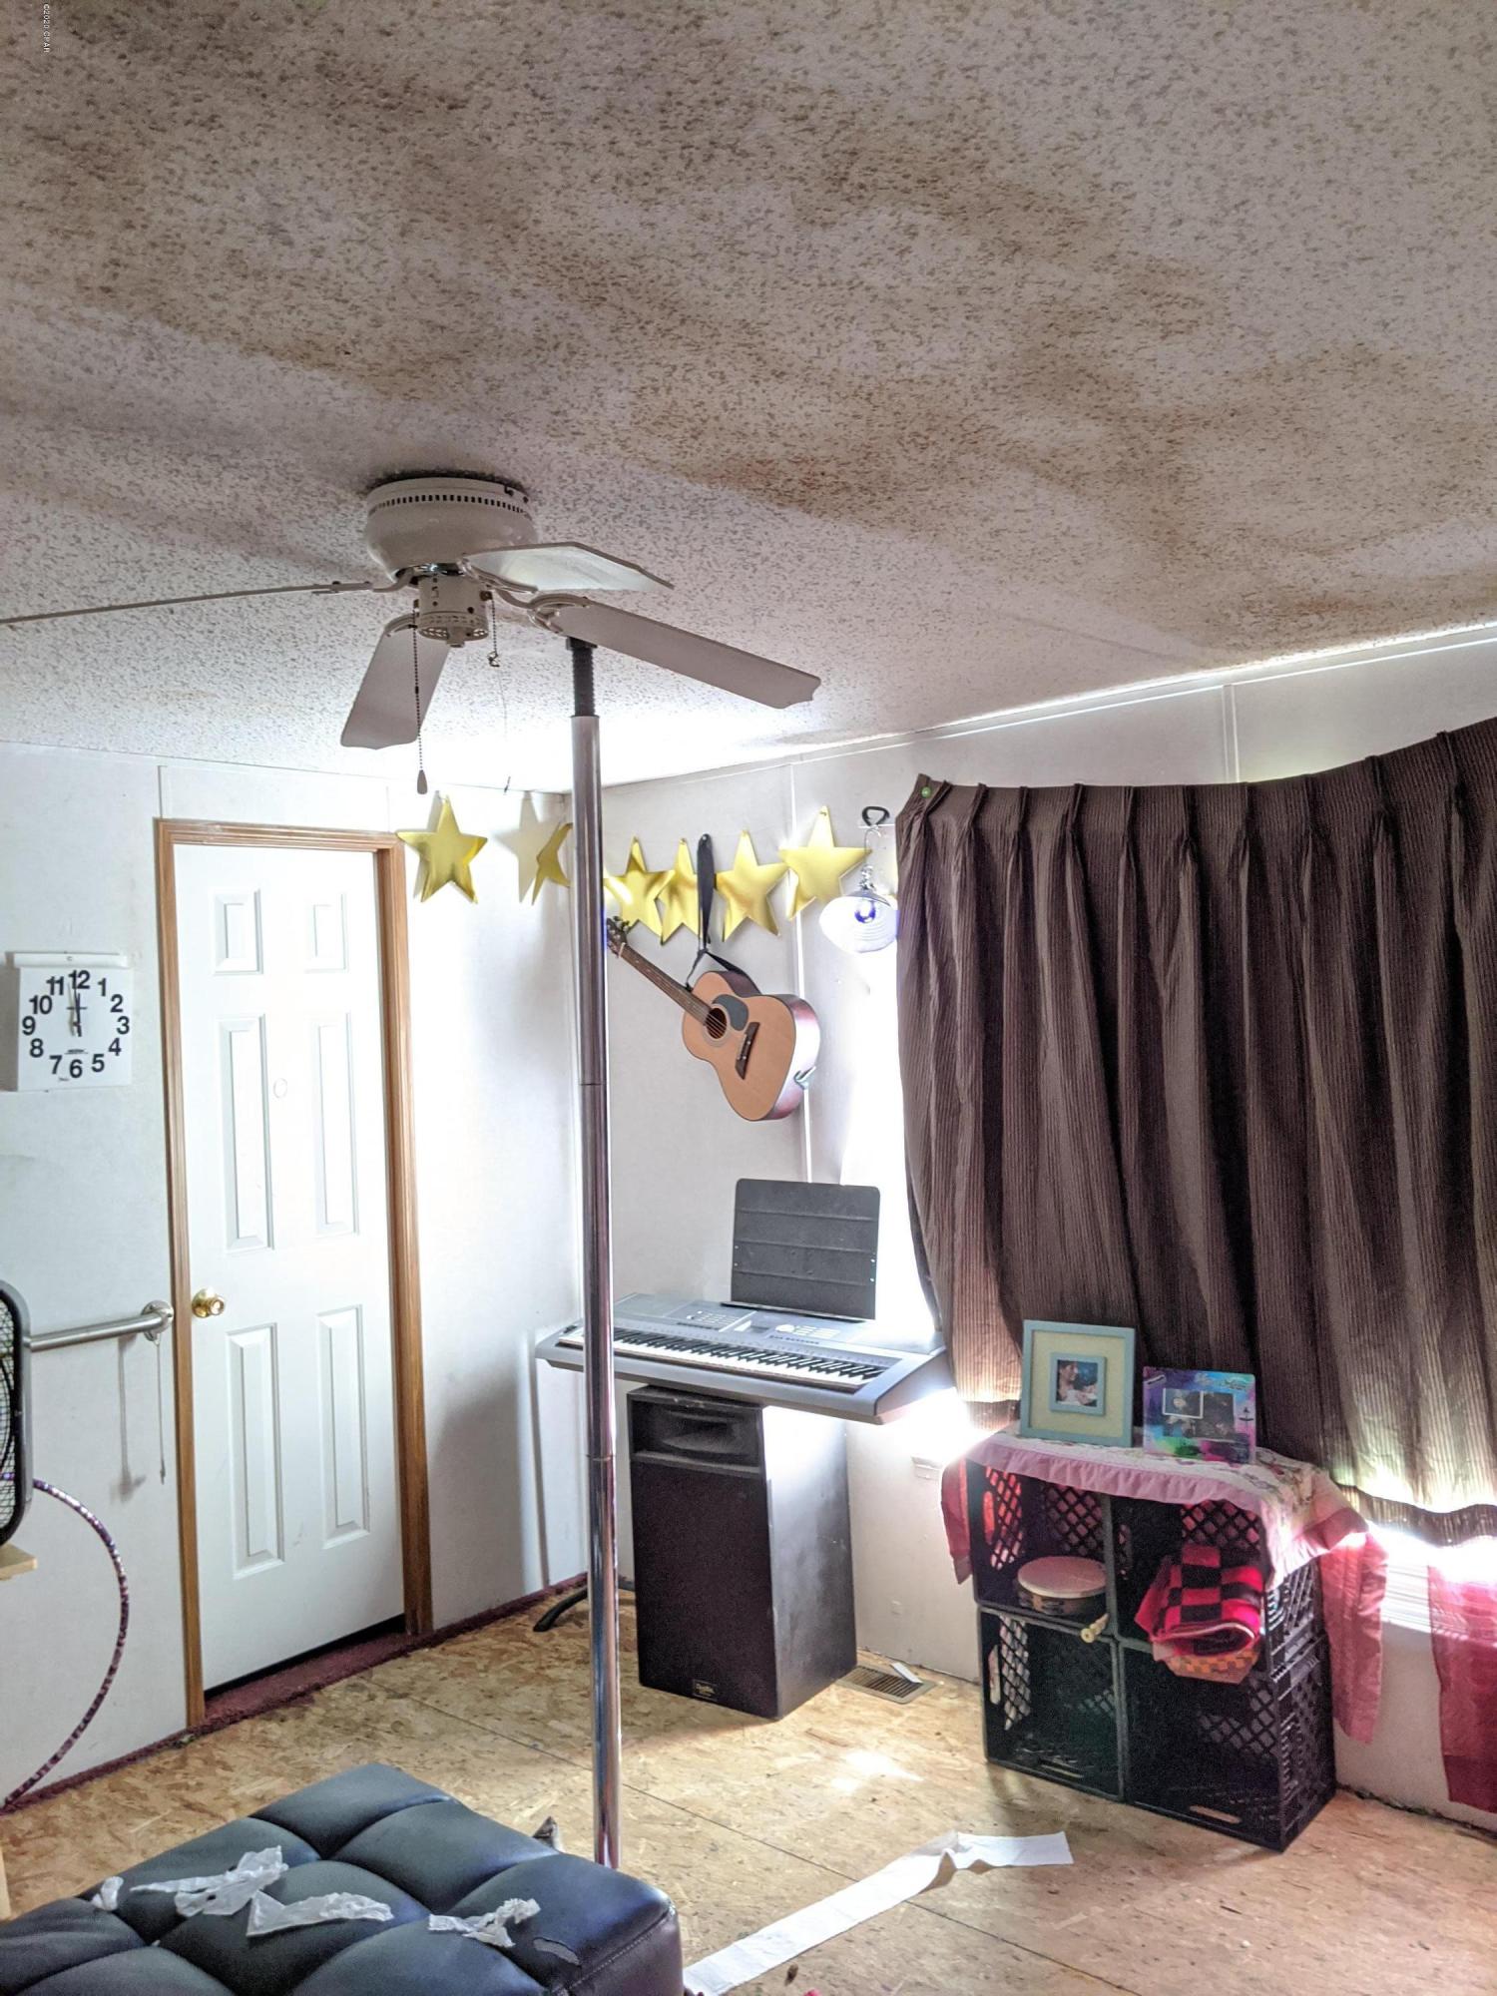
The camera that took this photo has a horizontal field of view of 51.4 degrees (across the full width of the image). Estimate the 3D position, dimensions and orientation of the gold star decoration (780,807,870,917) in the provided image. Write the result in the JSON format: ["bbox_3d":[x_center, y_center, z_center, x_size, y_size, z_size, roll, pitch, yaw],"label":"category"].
[{"bbox_3d":[0.204,-0.355,4.165,0.298,0.288,0.030,-3,-1,41],"label":"gold star decoration"}]

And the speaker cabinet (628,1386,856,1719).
[{"bbox_3d":[-0.012,1.377,4.023,0.417,0.756,0.370,-3,0,35],"label":"speaker cabinet"}]

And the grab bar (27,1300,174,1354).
[{"bbox_3d":[-1.611,0.789,3.574,0.080,0.082,0.580,-3,-1,41],"label":"grab bar"}]

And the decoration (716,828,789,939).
[{"bbox_3d":[0.005,-0.317,4.341,0.272,0.295,0.030,-3,-1,41],"label":"decoration"}]

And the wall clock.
[{"bbox_3d":[-1.588,0.053,3.653,0.060,0.310,0.272,-3,-1,41],"label":"wall clock"}]

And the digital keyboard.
[{"bbox_3d":[-0.021,0.946,4.160,1.165,0.140,0.400,-3,-1,40],"label":"digital keyboard"}]

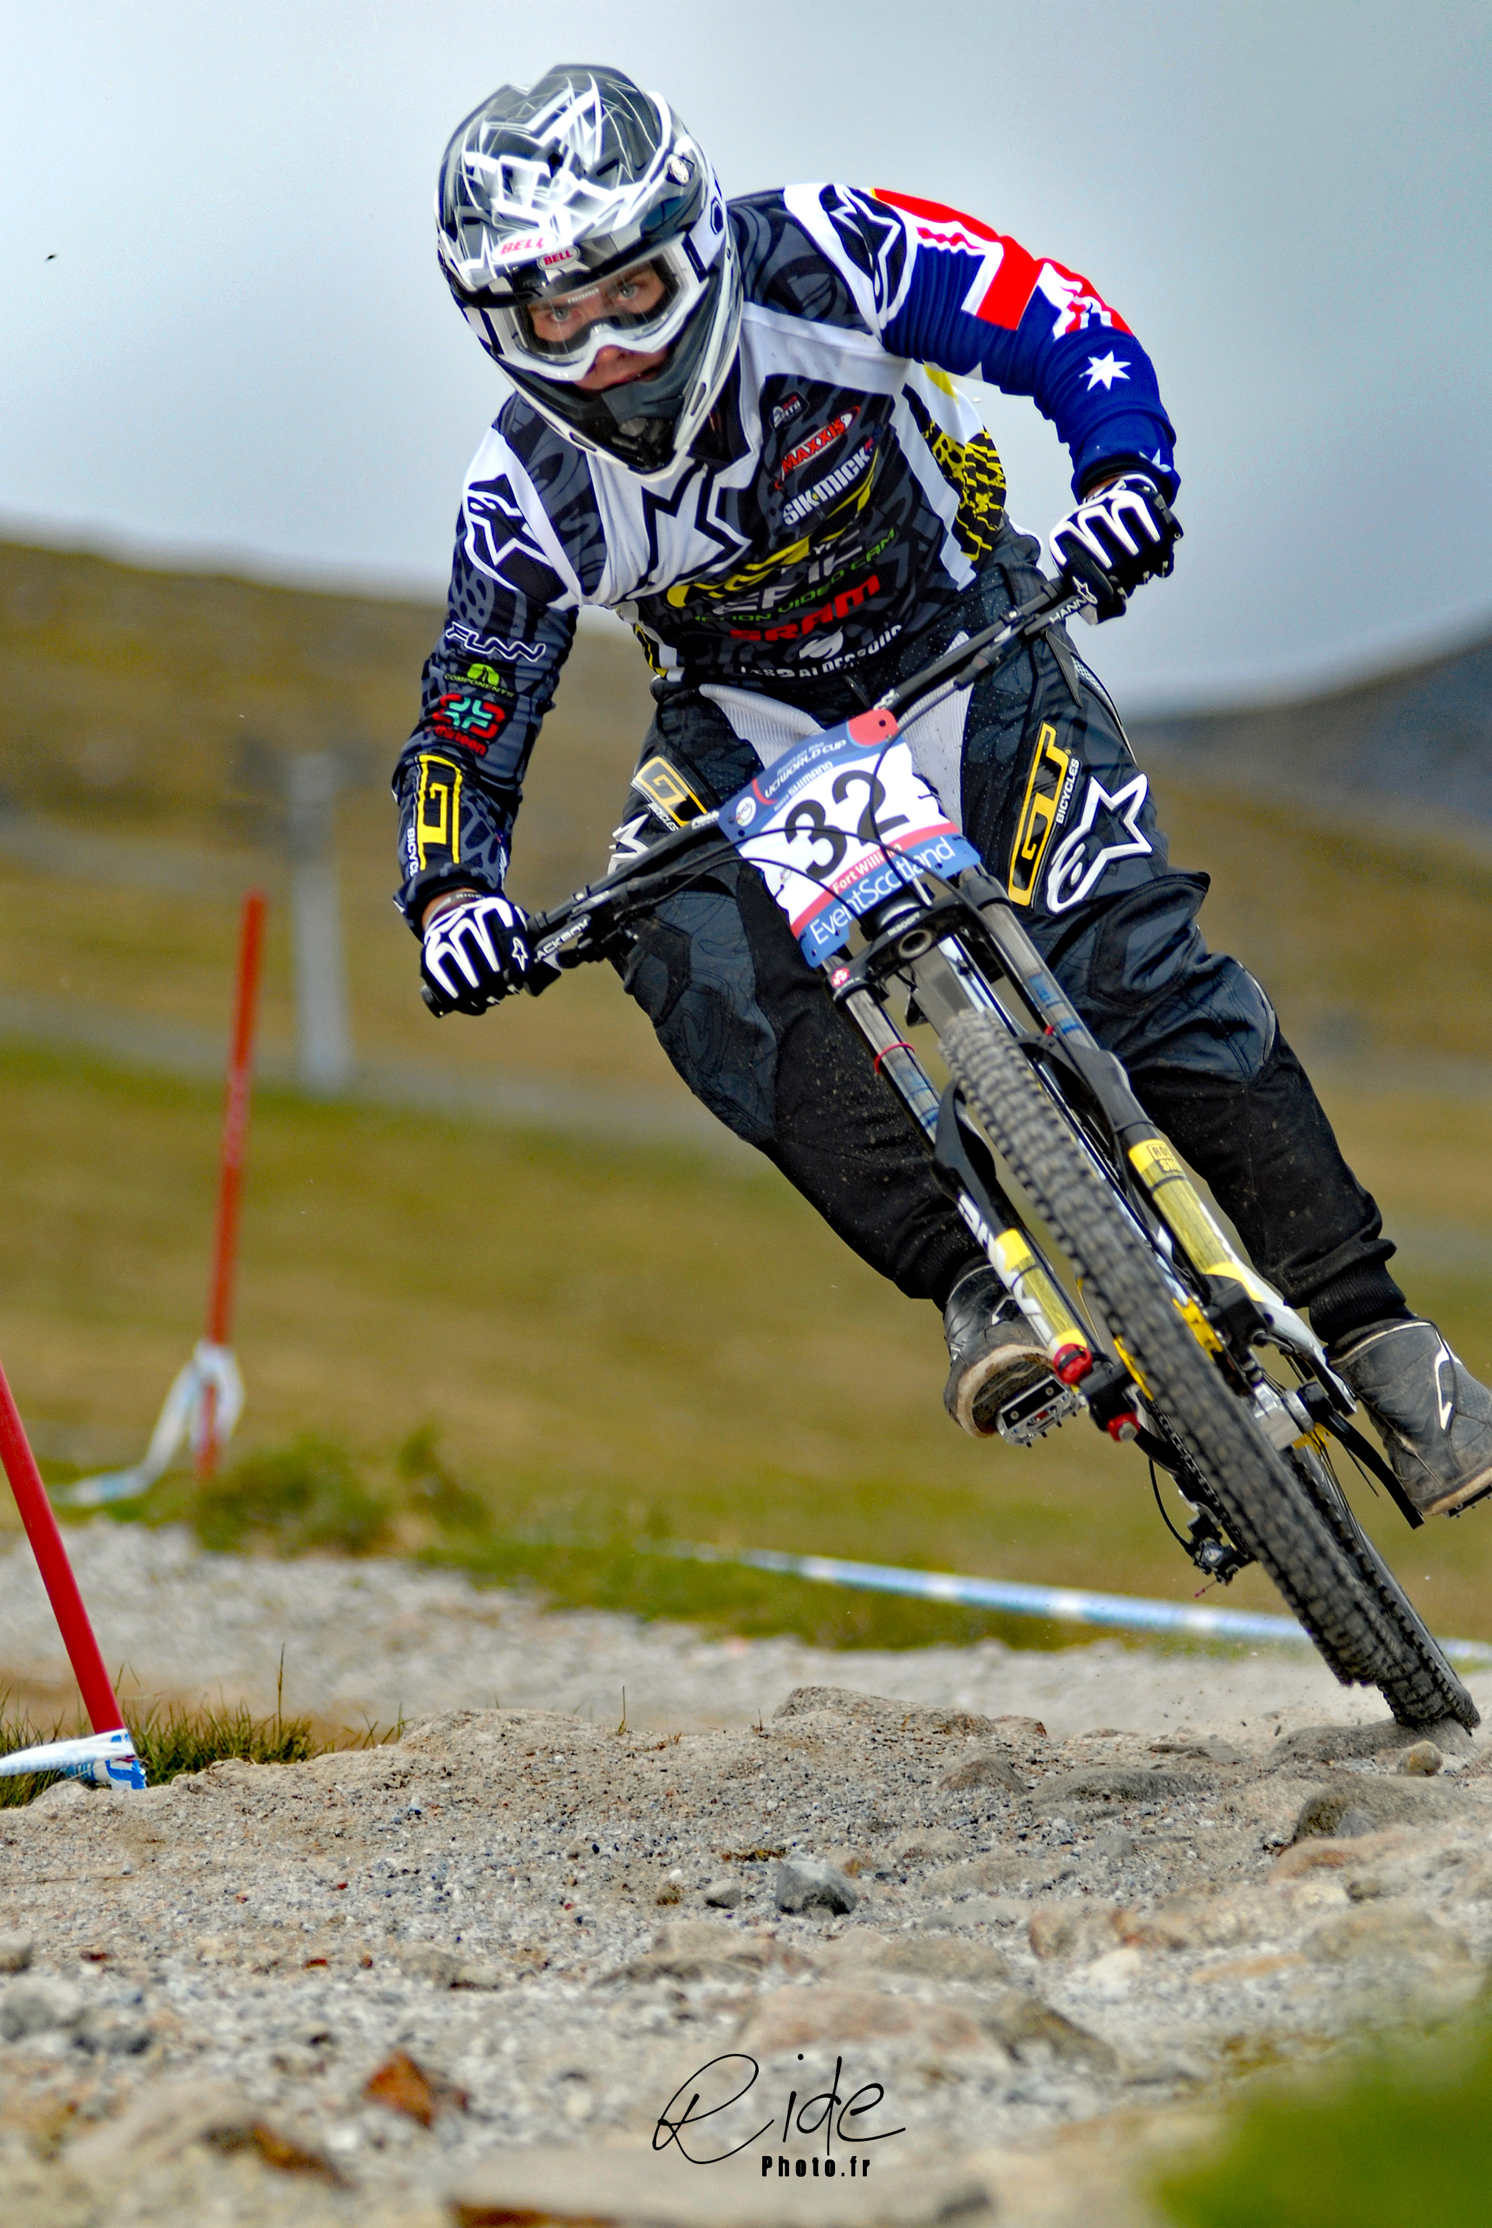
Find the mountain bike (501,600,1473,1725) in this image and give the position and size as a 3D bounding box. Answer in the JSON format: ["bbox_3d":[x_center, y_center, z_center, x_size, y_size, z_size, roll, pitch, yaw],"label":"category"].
[{"bbox_3d":[0.338,0.118,12.199,0.780,1.000,1.830,-32,-7,3],"label":"mountain bike"}]

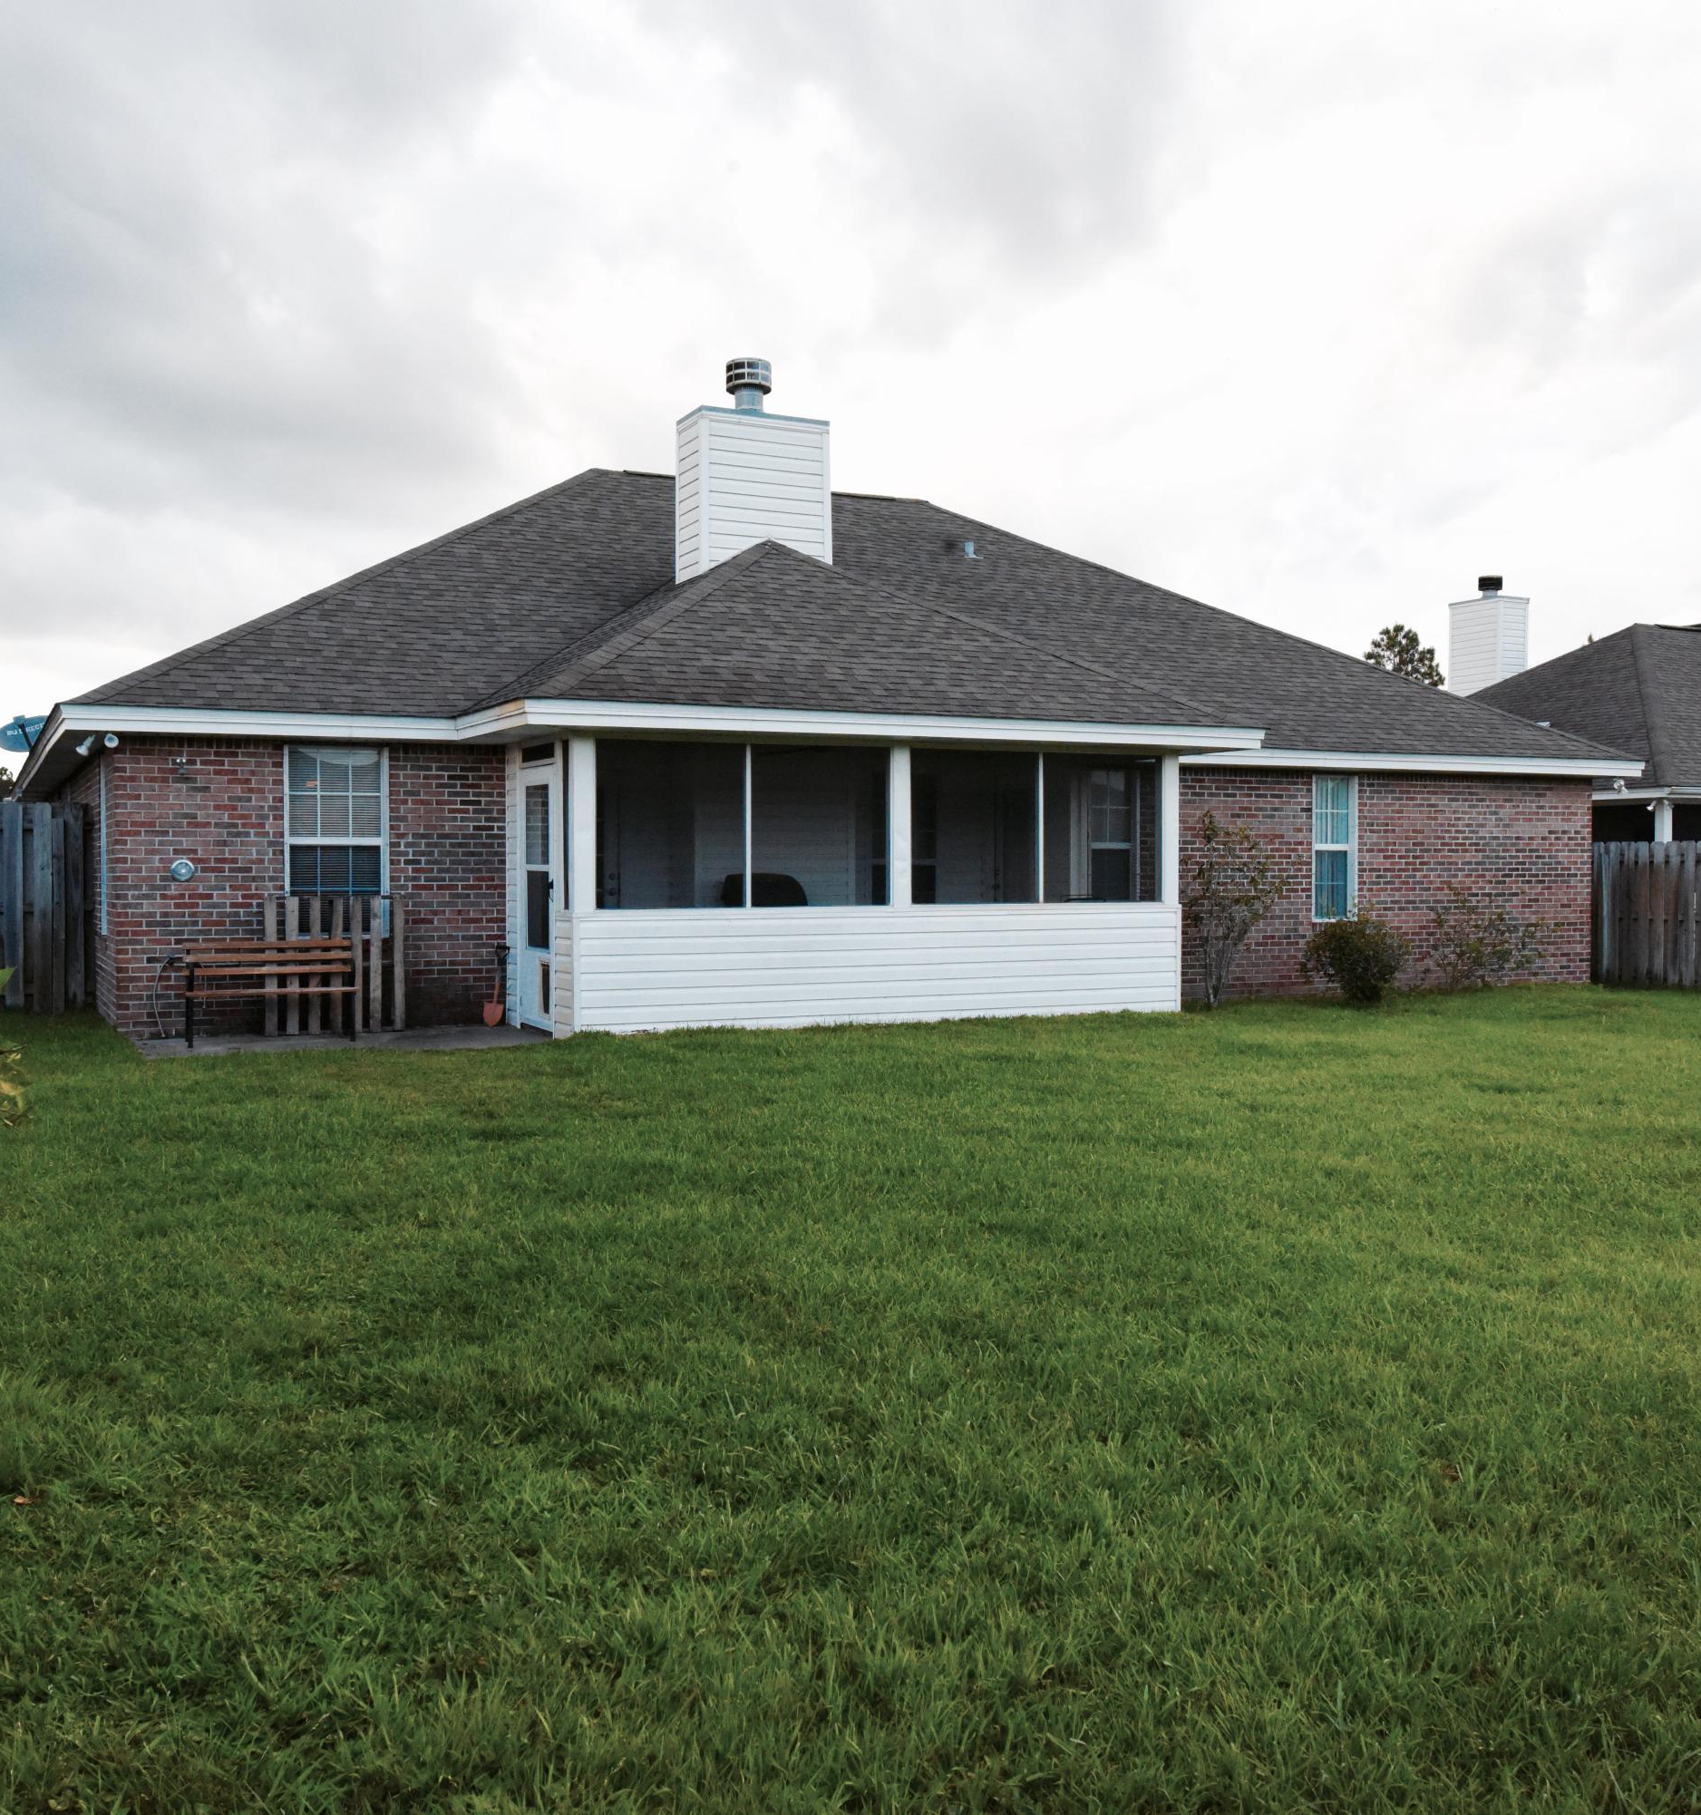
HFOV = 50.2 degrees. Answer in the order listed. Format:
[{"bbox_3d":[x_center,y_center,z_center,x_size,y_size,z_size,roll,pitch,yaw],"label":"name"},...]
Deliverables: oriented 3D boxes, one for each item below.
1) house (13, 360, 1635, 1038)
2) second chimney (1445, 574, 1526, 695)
[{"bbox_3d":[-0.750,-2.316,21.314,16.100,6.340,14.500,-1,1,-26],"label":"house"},{"bbox_3d":[11.864,-4.872,33.741,0.690,2.400,1.280,-1,1,-26],"label":"second chimney"}]

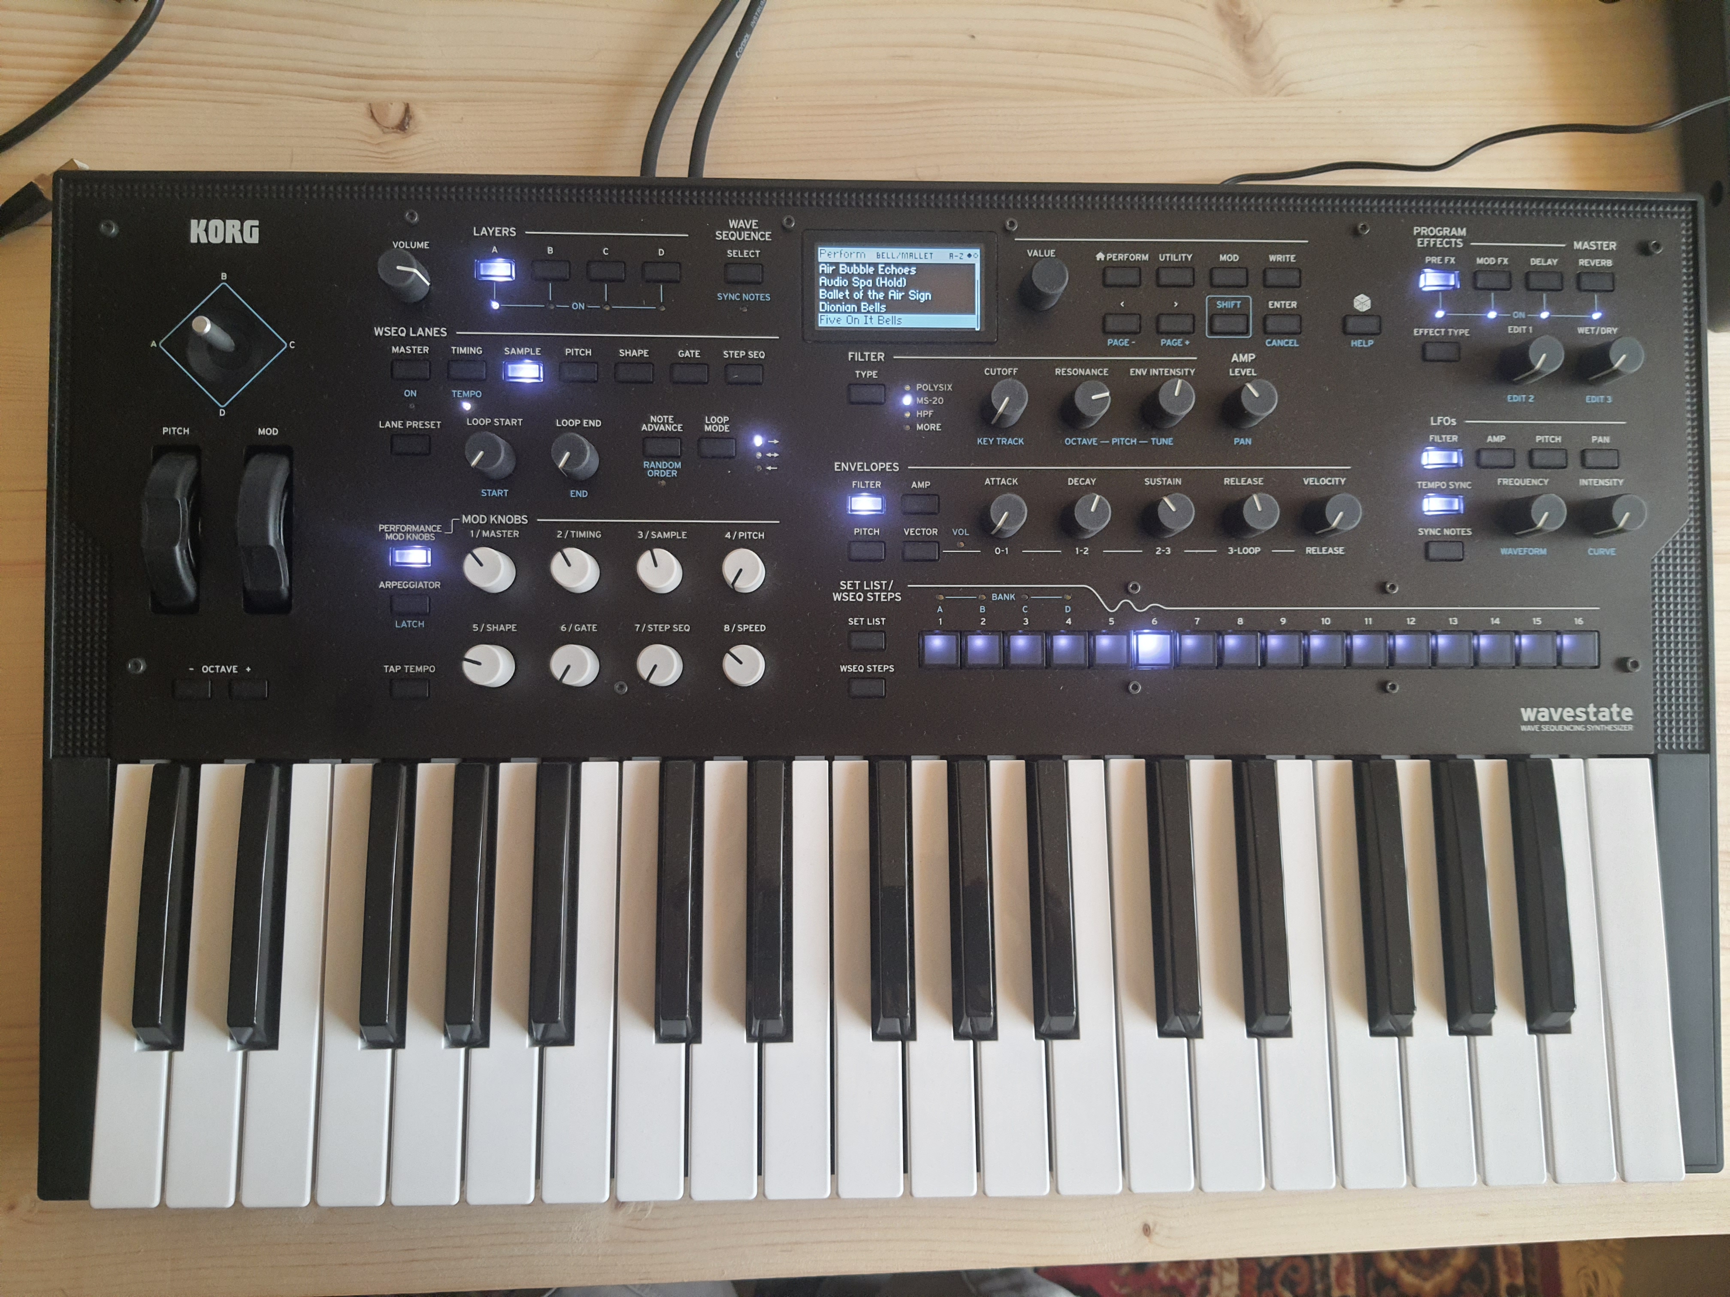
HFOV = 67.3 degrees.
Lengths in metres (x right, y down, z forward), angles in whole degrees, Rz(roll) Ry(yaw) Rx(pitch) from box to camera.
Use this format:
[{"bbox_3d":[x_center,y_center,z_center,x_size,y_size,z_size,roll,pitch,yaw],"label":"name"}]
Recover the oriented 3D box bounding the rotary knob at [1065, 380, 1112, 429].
[{"bbox_3d":[0.075,-0.082,0.436,0.012,0.015,0.012,0,88,-2],"label":"rotary knob"}]

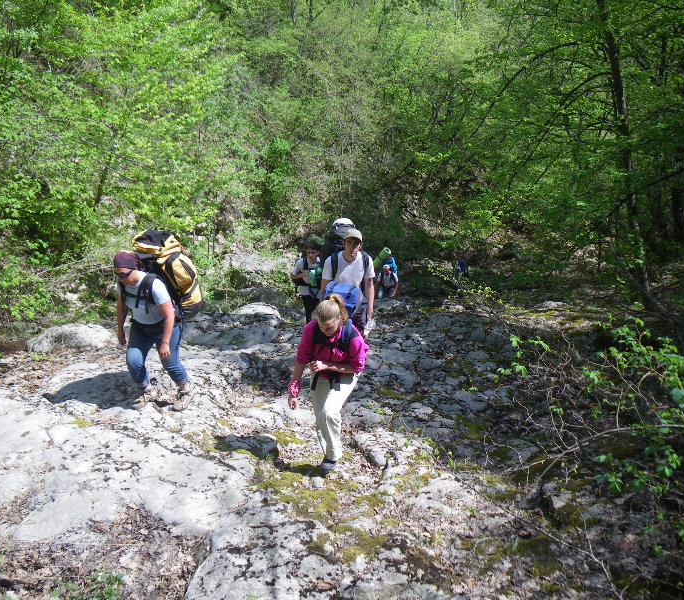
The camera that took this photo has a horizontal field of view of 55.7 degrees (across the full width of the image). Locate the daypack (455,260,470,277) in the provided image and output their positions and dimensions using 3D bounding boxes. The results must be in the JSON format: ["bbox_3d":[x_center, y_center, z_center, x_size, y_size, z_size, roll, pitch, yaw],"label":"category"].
[{"bbox_3d":[3.724,-0.974,20.000,0.300,0.480,0.380,-13,19,-42],"label":"daypack"}]

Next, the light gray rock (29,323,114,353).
[{"bbox_3d":[-3.116,0.446,7.400,1.000,0.290,0.620,-3,14,-12],"label":"light gray rock"}]

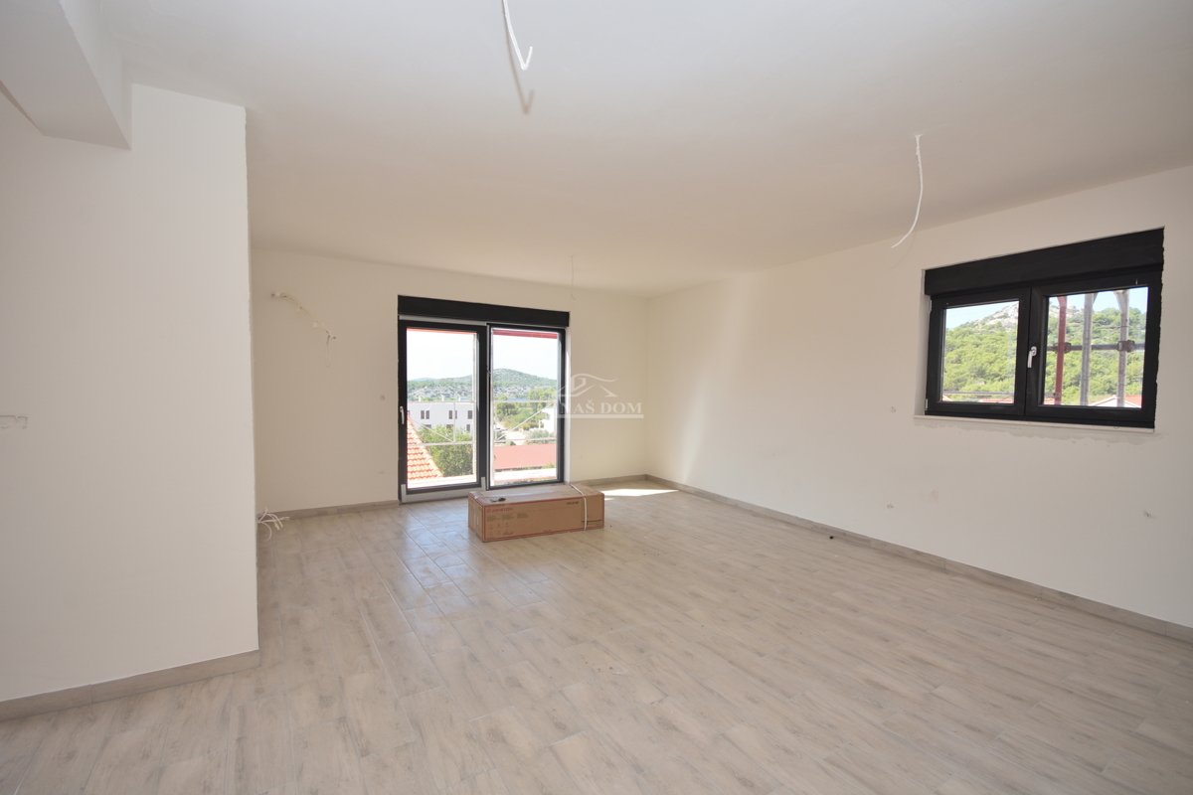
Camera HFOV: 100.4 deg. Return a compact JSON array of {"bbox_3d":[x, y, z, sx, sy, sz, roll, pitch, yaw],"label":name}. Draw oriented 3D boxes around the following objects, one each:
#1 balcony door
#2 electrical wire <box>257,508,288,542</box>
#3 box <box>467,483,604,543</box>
[{"bbox_3d":[-1.354,0.043,6.219,2.143,2.362,0.170,0,2,-31],"label":"balcony door"},{"bbox_3d":[-2.917,1.121,4.474,0.240,0.250,0.270,0,2,-30],"label":"electrical wire"},{"bbox_3d":[-0.575,1.098,4.824,1.180,0.328,0.552,0,2,-27],"label":"box"}]

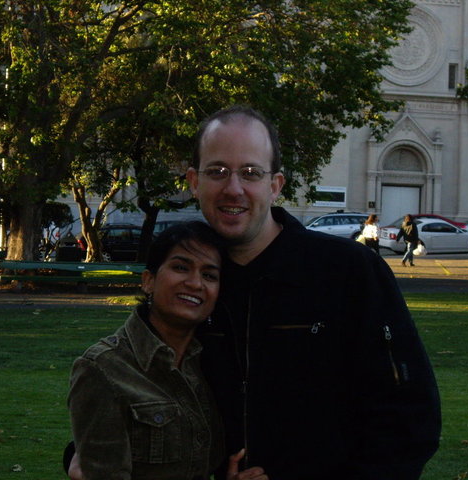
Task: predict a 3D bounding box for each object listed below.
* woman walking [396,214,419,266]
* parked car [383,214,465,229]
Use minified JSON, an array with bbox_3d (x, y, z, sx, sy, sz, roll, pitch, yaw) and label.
[{"bbox_3d":[5.596,0.017,68.000,0.650,1.660,0.500,2,1,-8],"label":"woman walking"},{"bbox_3d":[8.196,-0.435,94.500,4.500,1.380,1.750,0,2,-13],"label":"parked car"}]

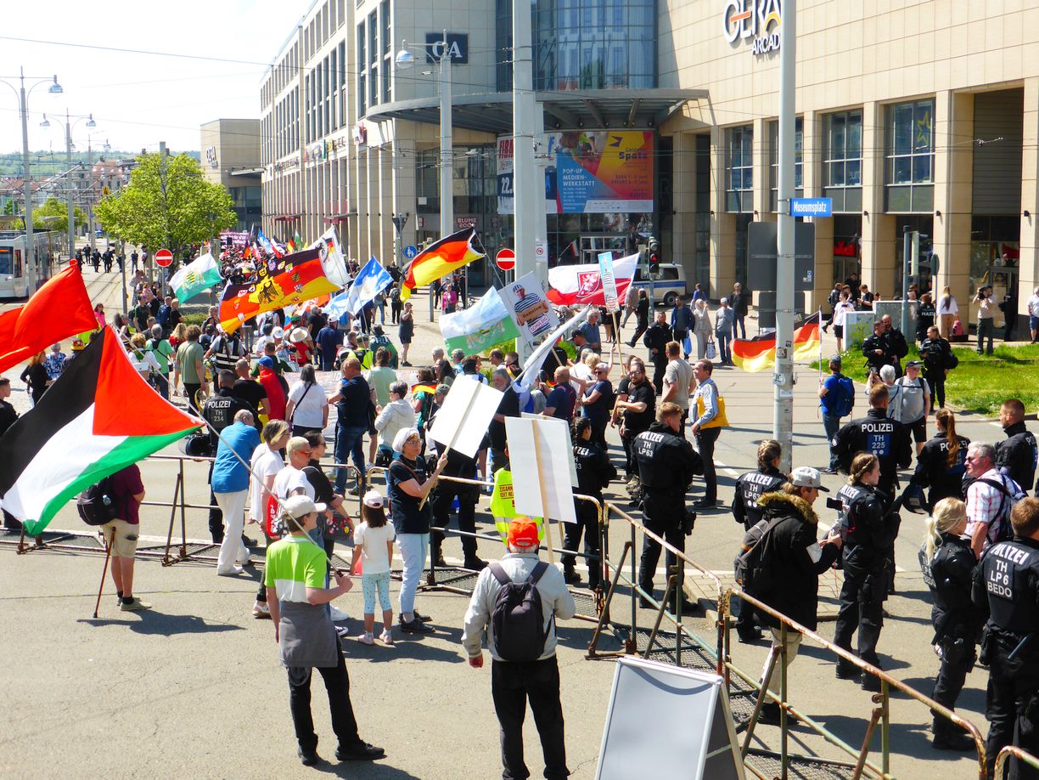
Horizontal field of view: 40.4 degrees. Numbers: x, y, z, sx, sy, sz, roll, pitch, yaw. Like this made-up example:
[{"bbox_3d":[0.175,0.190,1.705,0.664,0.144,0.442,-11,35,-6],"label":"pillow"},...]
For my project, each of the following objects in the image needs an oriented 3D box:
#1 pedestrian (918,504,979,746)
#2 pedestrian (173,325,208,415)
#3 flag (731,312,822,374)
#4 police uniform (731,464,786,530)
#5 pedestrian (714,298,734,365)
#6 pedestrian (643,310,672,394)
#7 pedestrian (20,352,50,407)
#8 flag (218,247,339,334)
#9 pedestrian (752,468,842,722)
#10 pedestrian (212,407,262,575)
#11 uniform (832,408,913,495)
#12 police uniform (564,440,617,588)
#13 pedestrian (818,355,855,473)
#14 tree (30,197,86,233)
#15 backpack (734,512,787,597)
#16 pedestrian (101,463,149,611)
[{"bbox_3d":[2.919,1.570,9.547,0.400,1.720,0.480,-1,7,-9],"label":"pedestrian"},{"bbox_3d":[-5.639,-0.267,24.199,0.550,1.760,0.400,1,7,7],"label":"pedestrian"},{"bbox_3d":[3.713,-0.681,20.400,1.320,0.820,0.300,-1,7,-6],"label":"flag"},{"bbox_3d":[2.037,0.942,11.900,0.550,0.680,0.400,6,9,44],"label":"police uniform"},{"bbox_3d":[5.329,-1.520,36.705,0.520,1.700,0.340,0,6,2],"label":"pedestrian"},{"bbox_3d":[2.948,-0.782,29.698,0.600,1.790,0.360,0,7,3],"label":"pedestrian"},{"bbox_3d":[-7.692,0.126,22.506,0.450,1.650,0.480,-2,7,-17],"label":"pedestrian"},{"bbox_3d":[-4.250,-1.768,25.000,2.150,1.450,0.500,0,6,0],"label":"flag"},{"bbox_3d":[1.932,1.428,9.845,0.560,1.760,0.500,-3,7,-23],"label":"pedestrian"},{"bbox_3d":[-2.845,1.000,14.063,0.480,1.630,0.400,3,7,22],"label":"pedestrian"},{"bbox_3d":[3.283,0.564,13.100,0.720,0.820,0.440,1,7,7],"label":"uniform"},{"bbox_3d":[0.705,1.195,14.012,0.520,1.480,0.420,6,9,43],"label":"police uniform"},{"bbox_3d":[4.607,0.352,20.802,0.500,1.710,0.520,5,8,36],"label":"pedestrian"},{"bbox_3d":[-57.442,-21.008,175.000,7.200,6.600,7.000,0,7,0],"label":"tree"},{"bbox_3d":[1.686,1.159,9.850,0.230,0.500,0.290,12,2,-23],"label":"backpack"},{"bbox_3d":[-3.683,1.199,13.106,0.470,1.640,0.520,-2,7,-14],"label":"pedestrian"}]

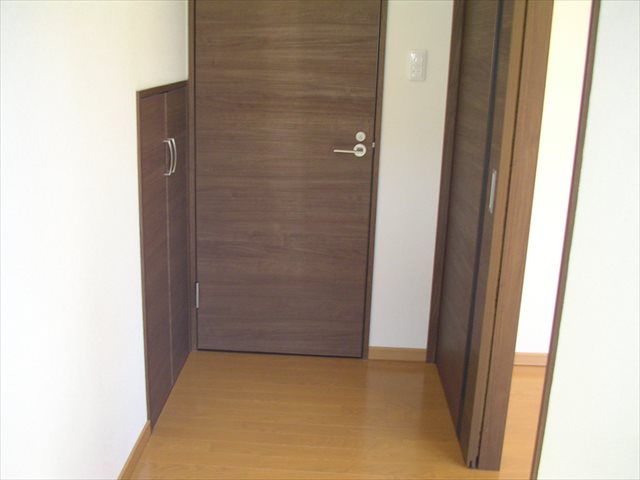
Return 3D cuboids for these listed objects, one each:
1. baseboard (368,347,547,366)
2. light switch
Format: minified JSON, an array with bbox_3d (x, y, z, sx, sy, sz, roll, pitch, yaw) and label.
[{"bbox_3d":[0.596,0.497,2.995,0.771,0.060,0.014,2,15,1],"label":"baseboard"},{"bbox_3d":[0.371,-0.667,2.680,0.070,0.118,0.013,2,15,1],"label":"light switch"}]

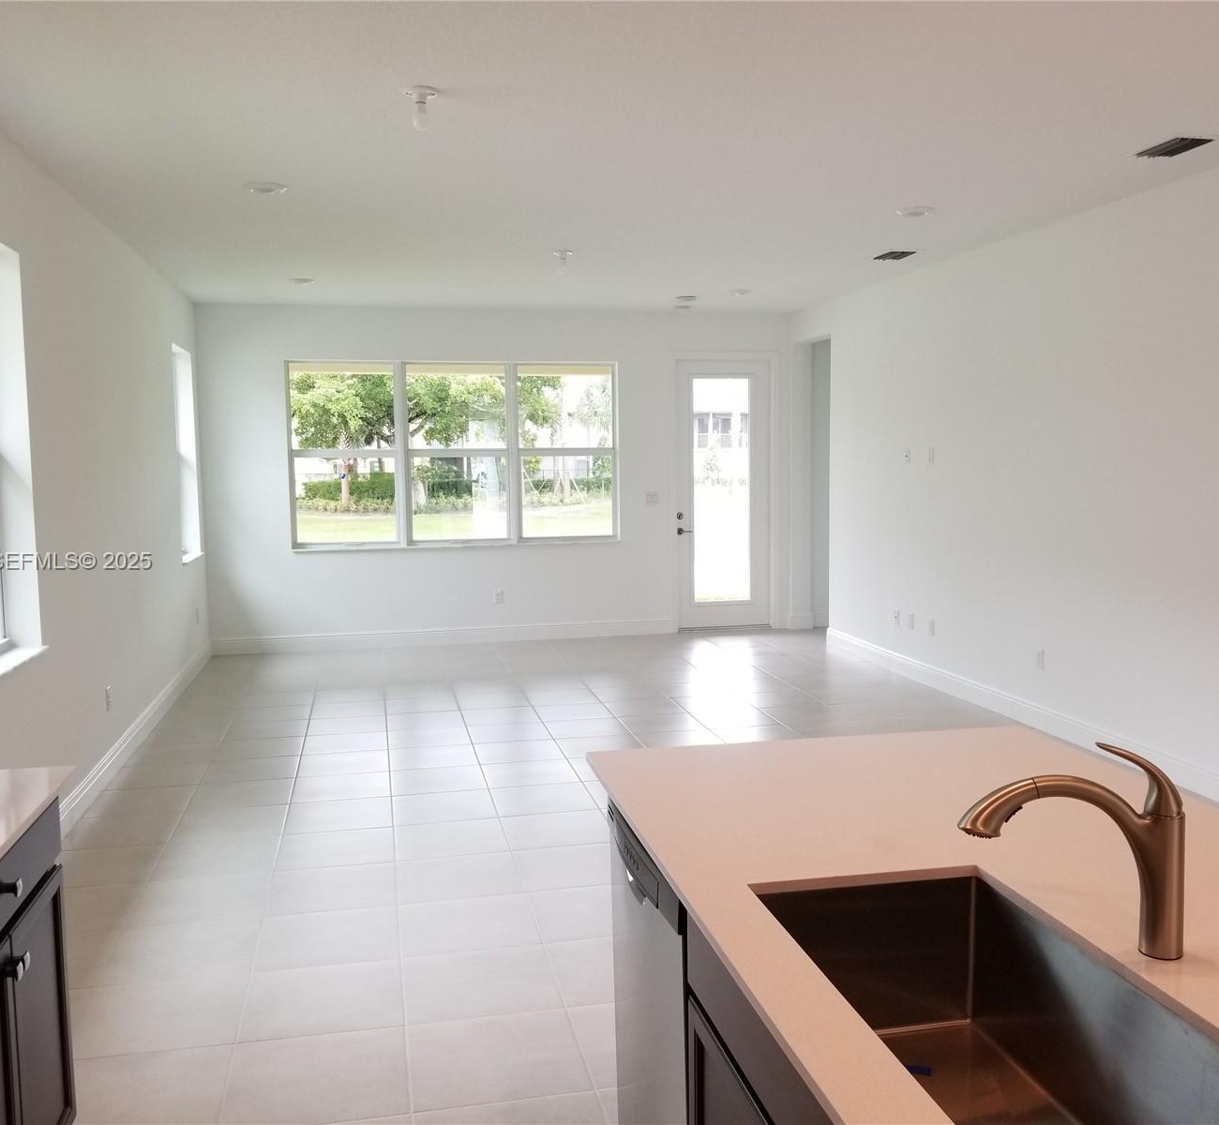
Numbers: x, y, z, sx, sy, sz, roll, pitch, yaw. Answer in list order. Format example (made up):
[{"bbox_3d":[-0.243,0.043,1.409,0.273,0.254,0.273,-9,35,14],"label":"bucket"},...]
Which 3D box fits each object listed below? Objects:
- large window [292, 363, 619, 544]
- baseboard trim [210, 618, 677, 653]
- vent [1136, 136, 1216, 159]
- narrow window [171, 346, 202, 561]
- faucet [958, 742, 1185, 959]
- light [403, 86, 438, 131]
[{"bbox_3d":[-1.291,-0.928,9.689,2.780,1.570,0.110,-2,6,-12],"label":"large window"},{"bbox_3d":[-1.361,0.644,9.770,3.970,0.135,0.018,-2,6,-12],"label":"baseboard trim"},{"bbox_3d":[2.358,-1.726,4.702,0.210,0.025,0.300,-2,6,-12],"label":"vent"},{"bbox_3d":[-3.211,-0.801,8.431,0.120,1.560,0.850,-2,6,-12],"label":"narrow window"},{"bbox_3d":[0.648,0.404,1.575,0.325,0.306,0.062,-1,5,-3],"label":"faucet"},{"bbox_3d":[-0.646,-1.552,3.875,0.120,0.140,0.120,-2,6,-12],"label":"light"}]

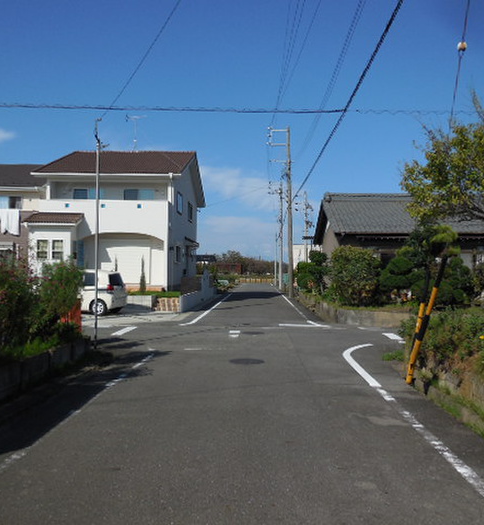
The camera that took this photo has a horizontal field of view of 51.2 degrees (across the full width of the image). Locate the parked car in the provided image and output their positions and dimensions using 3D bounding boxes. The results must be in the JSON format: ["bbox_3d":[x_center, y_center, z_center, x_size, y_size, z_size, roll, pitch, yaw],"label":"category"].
[{"bbox_3d":[-6.830,1.200,20.300,4.150,1.700,1.690,0,-1,7],"label":"parked car"}]

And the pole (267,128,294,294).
[{"bbox_3d":[2.650,-3.480,34.950,1.650,11.770,0.400,0,-1,2],"label":"pole"}]

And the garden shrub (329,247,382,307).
[{"bbox_3d":[4.160,0.520,18.700,1.950,2.200,1.900,0,-1,0],"label":"garden shrub"}]

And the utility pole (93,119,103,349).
[{"bbox_3d":[-3.040,-0.610,10.750,0.220,4.870,0.170,0,-1,0],"label":"utility pole"}]

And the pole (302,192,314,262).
[{"bbox_3d":[7.400,-2.450,57.000,1.300,10.900,0.500,0,-1,2],"label":"pole"}]

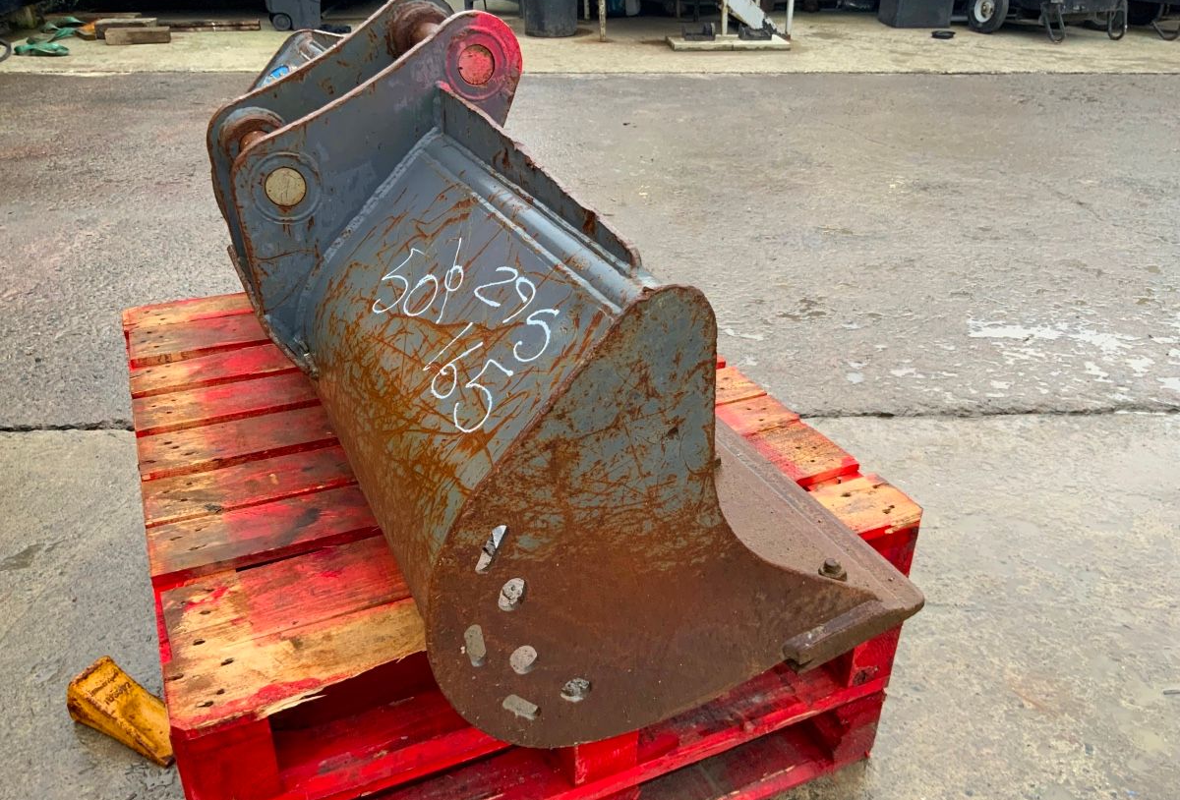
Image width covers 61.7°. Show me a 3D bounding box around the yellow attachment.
[{"bbox_3d":[-0.761,0.521,1.654,0.213,0.083,0.083,17,33,26],"label":"yellow attachment"}]

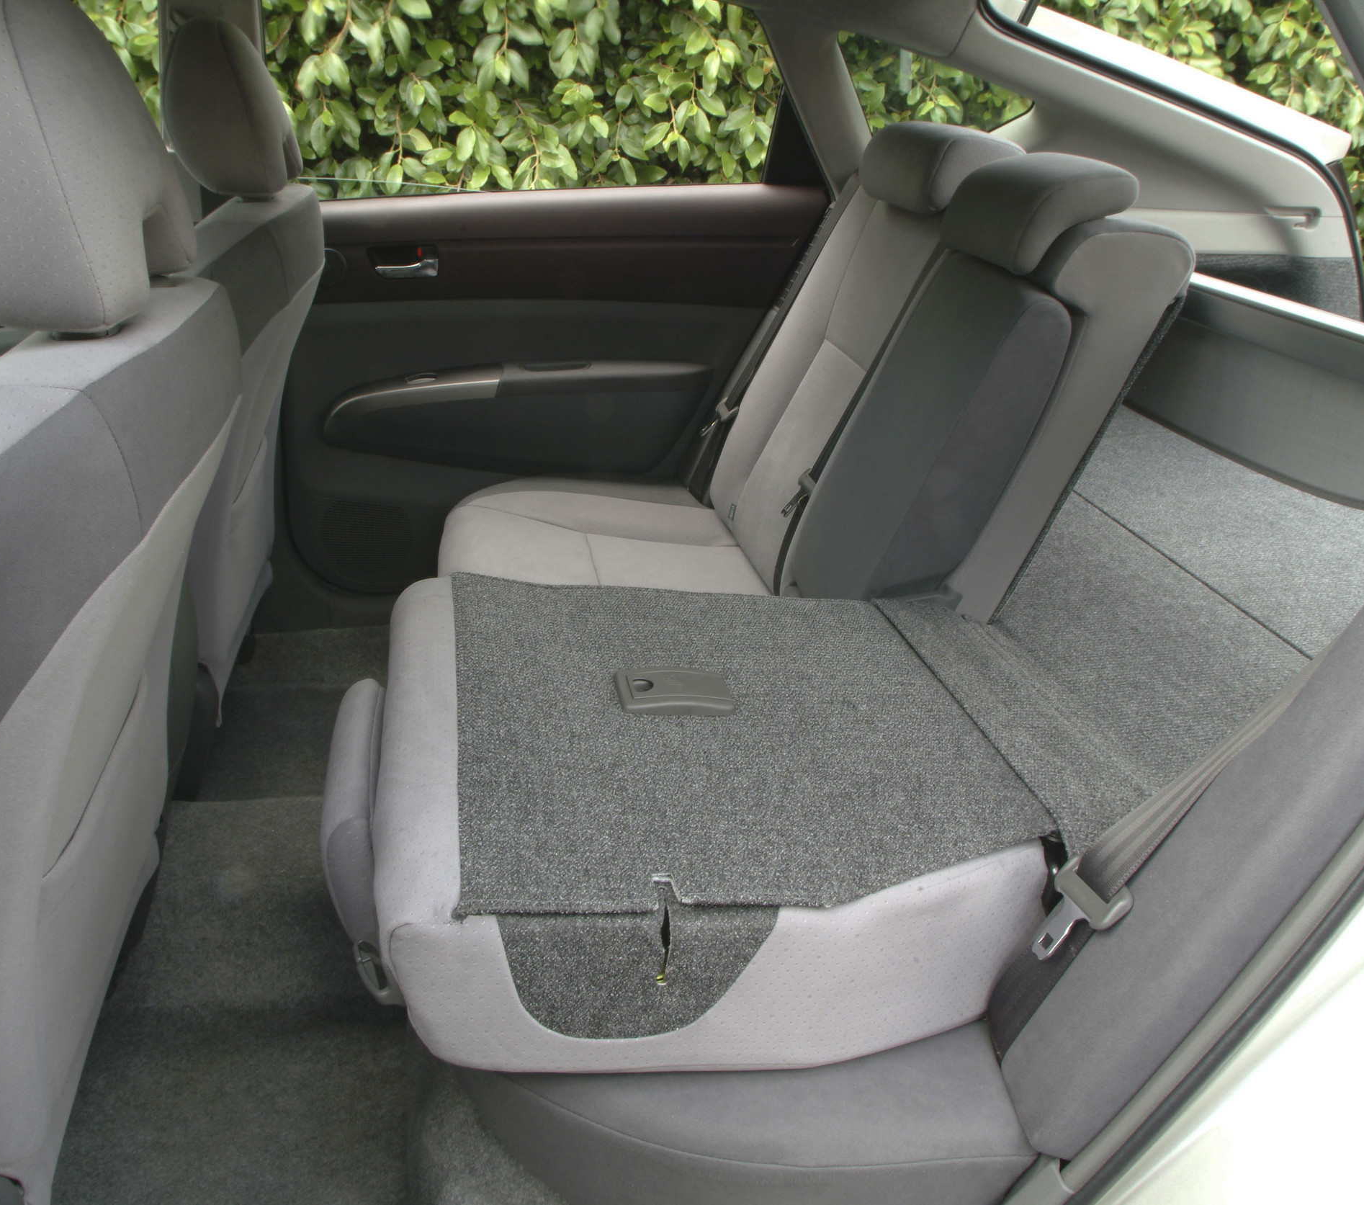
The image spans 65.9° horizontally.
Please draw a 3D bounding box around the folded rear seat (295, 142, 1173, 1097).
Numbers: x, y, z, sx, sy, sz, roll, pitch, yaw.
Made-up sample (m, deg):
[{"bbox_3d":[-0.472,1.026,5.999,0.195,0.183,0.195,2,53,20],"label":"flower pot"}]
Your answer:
[{"bbox_3d":[0.135,-0.086,1.132,1.010,0.725,0.850,-3,28,-11],"label":"folded rear seat"}]

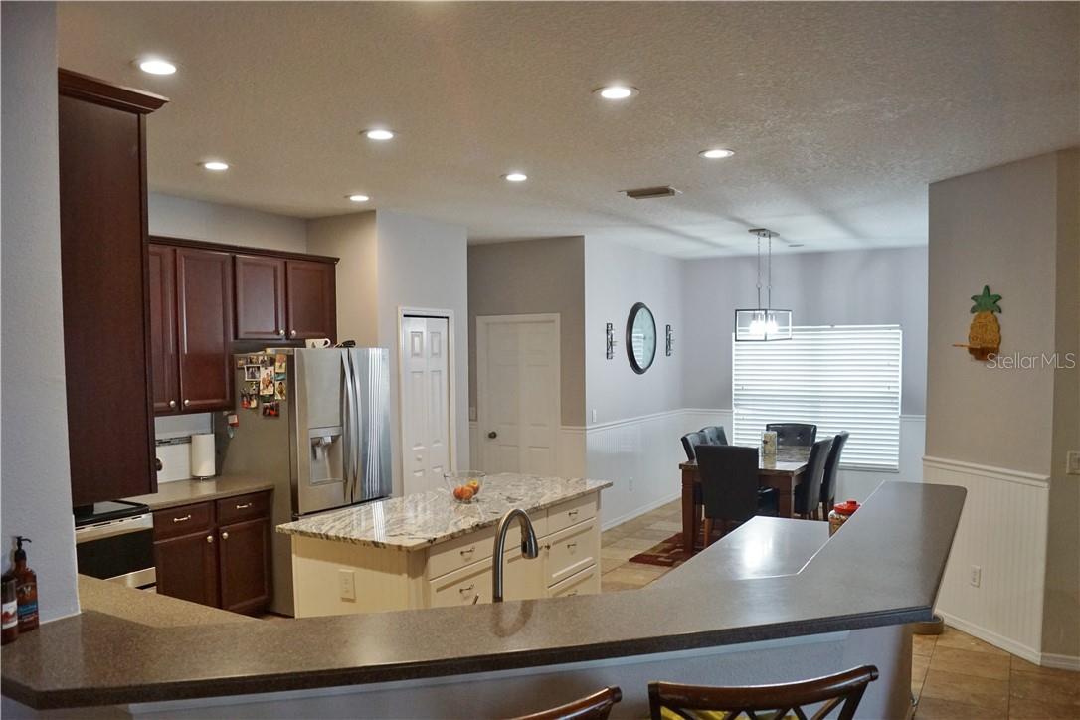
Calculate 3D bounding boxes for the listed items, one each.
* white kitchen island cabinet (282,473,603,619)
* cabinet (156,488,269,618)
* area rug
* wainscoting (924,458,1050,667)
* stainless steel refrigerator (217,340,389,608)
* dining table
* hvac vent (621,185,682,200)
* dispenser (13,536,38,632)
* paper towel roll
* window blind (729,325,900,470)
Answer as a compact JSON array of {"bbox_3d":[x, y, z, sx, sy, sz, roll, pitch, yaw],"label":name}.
[{"bbox_3d":[-0.410,1.266,4.622,0.849,0.917,1.988,0,1,31],"label":"white kitchen island cabinet"},{"bbox_3d":[-2.249,1.293,5.173,0.629,0.876,0.837,0,1,31],"label":"cabinet"},{"bbox_3d":[2.021,1.663,7.458,1.520,0.012,2.445,0,1,31],"label":"area rug"},{"bbox_3d":[2.644,1.173,4.896,0.030,1.049,0.891,-1,1,-17],"label":"wainscoting"},{"bbox_3d":[-1.668,0.828,5.861,0.861,1.780,0.907,0,1,31],"label":"stainless steel refrigerator"},{"bbox_3d":[2.117,1.286,7.636,1.020,0.760,1.869,0,1,31],"label":"dining table"},{"bbox_3d":[0.747,-1.109,5.459,0.345,0.035,0.340,0,1,31],"label":"hvac vent"},{"bbox_3d":[-1.300,0.564,2.033,0.065,0.232,0.074,0,1,31],"label":"dispenser"},{"bbox_3d":[-2.321,0.686,5.515,0.140,0.290,0.140,0,1,31],"label":"paper towel roll"},{"bbox_3d":[2.990,0.400,8.884,1.790,1.535,0.070,0,1,31],"label":"window blind"}]

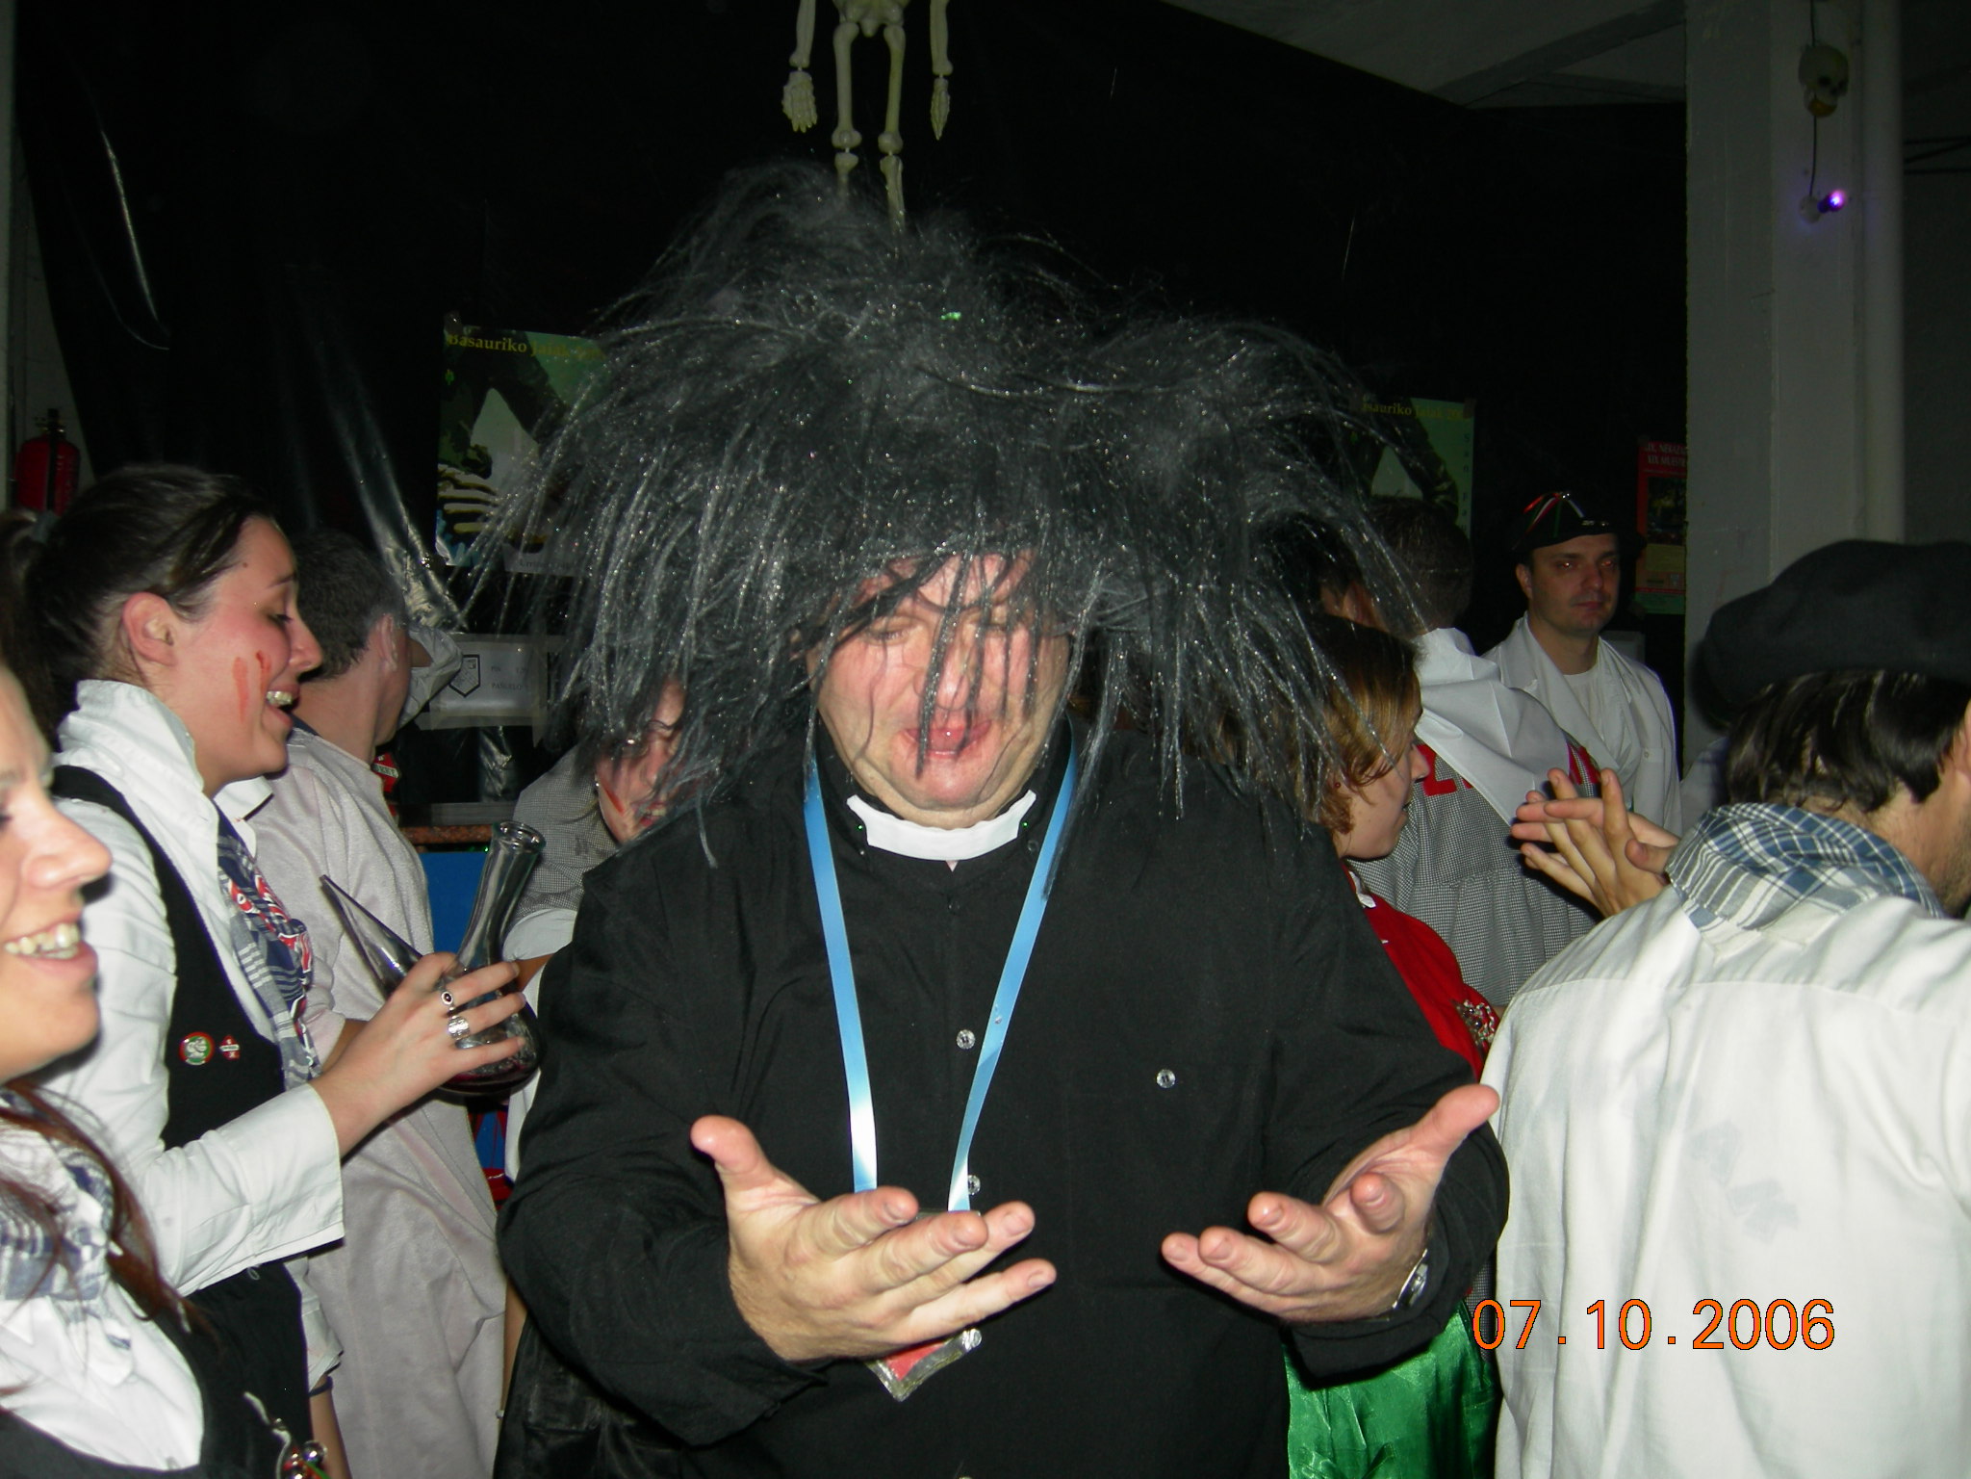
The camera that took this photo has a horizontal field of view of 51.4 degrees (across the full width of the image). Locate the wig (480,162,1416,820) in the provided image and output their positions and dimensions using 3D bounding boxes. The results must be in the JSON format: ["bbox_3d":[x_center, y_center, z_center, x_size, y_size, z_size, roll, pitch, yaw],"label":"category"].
[{"bbox_3d":[-0.024,-0.158,1.310,0.580,0.400,0.450,0,10,-2],"label":"wig"}]

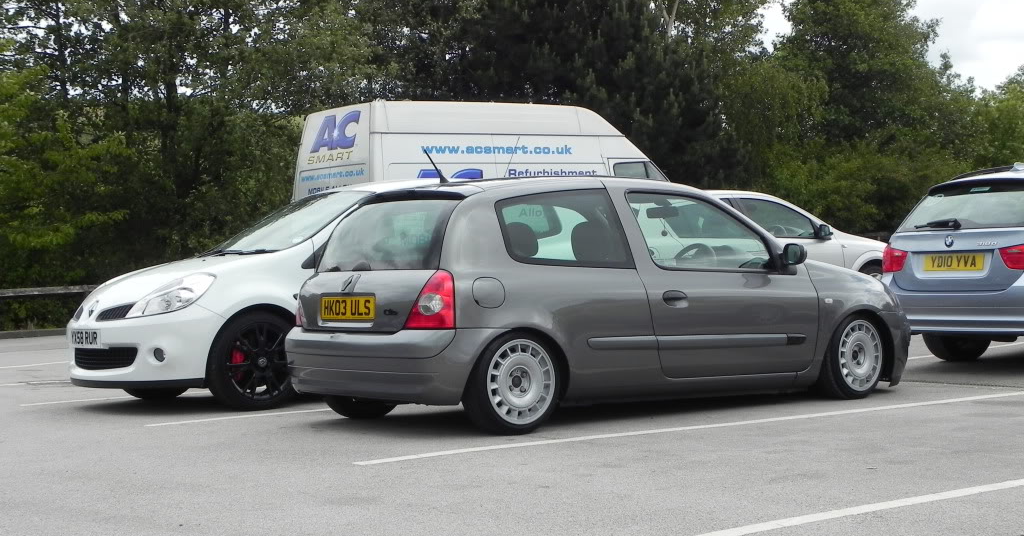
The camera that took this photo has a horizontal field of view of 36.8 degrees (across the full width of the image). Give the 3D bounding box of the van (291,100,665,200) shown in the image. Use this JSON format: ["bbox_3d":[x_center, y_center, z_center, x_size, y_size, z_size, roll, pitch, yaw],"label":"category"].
[{"bbox_3d":[0.124,-0.455,18.272,5.350,2.630,1.970,-1,0,-37],"label":"van"}]

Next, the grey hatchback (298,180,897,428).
[{"bbox_3d":[0.626,0.130,8.865,3.810,1.350,1.660,-1,0,-37],"label":"grey hatchback"}]

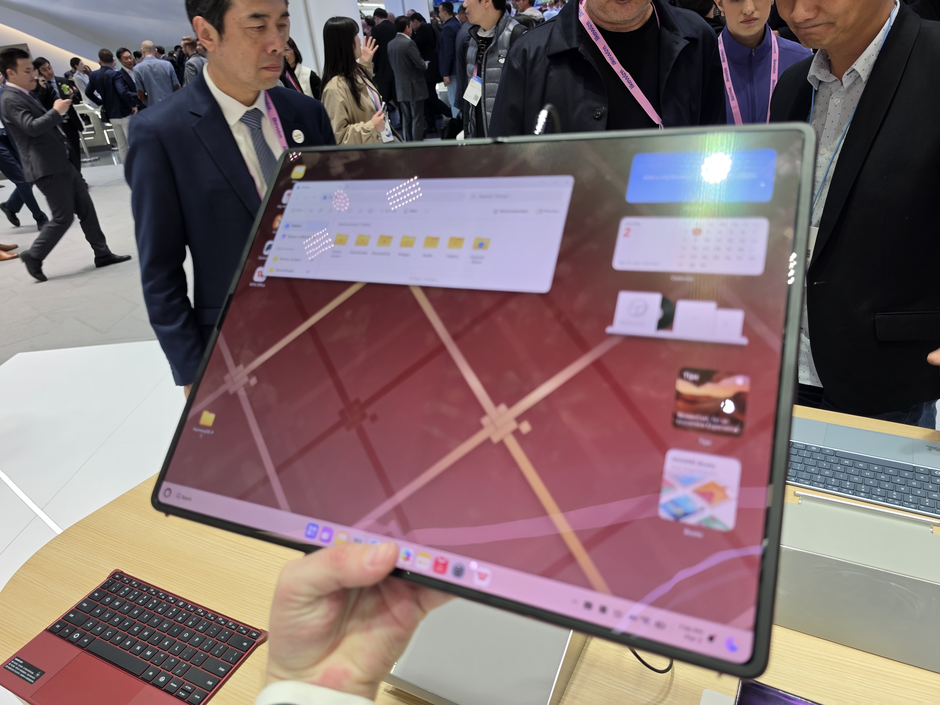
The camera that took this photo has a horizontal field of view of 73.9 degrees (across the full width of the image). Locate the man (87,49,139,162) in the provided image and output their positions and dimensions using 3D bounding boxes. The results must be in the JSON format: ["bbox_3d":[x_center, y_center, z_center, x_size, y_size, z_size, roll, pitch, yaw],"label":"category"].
[{"bbox_3d":[-5.303,-3.575,9.316,0.600,1.750,0.400,-15,28,-16],"label":"man"}]

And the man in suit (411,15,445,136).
[{"bbox_3d":[-0.659,-4.271,9.679,0.500,1.740,0.520,0,28,12],"label":"man in suit"}]

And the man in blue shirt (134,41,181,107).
[{"bbox_3d":[-4.701,-3.731,9.456,0.580,1.780,0.420,-17,29,-20],"label":"man in blue shirt"}]

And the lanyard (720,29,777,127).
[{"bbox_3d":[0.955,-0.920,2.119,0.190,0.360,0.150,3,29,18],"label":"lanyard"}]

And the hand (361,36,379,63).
[{"bbox_3d":[-0.708,-2.131,4.400,0.120,0.165,0.060,4,25,-11],"label":"hand"}]

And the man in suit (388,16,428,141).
[{"bbox_3d":[-0.782,-3.409,8.075,0.520,1.700,0.420,10,31,28],"label":"man in suit"}]

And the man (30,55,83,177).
[{"bbox_3d":[-5.609,-3.134,8.556,0.580,1.720,0.450,-21,30,-26],"label":"man"}]

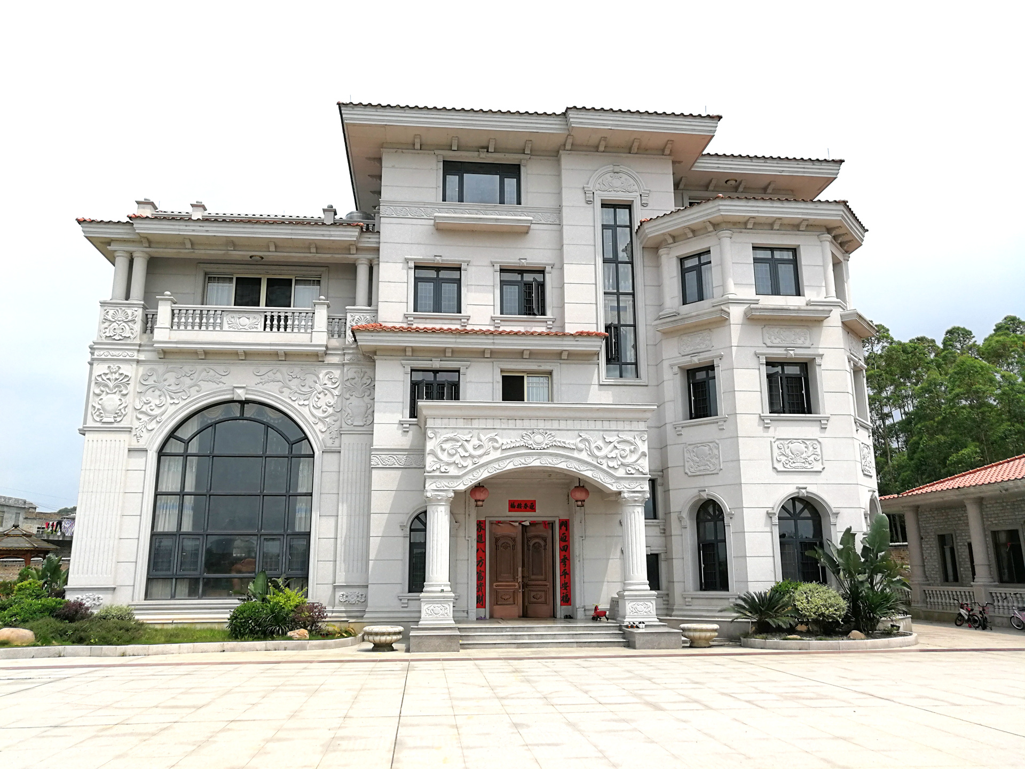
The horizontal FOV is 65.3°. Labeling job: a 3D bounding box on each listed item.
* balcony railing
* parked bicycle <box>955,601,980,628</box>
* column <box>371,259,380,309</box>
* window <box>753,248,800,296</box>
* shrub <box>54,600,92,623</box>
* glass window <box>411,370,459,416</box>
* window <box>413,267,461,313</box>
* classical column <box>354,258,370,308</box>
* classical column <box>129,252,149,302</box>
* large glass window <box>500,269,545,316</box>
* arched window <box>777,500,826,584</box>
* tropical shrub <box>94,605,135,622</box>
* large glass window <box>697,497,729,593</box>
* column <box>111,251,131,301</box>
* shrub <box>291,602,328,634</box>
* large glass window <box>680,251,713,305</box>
[{"bbox_3d":[-7.613,-1.859,22.625,3.930,0.730,0.200,1,-13,-6],"label":"balcony railing"},{"bbox_3d":[13.181,6.613,23.231,0.480,0.850,1.120,2,-14,-10],"label":"parked bicycle"},{"bbox_3d":[-3.969,-2.993,23.659,0.420,1.620,0.420,1,-13,-6],"label":"column"},{"bbox_3d":[7.441,-3.168,22.690,1.380,1.510,0.150,1,-13,-6],"label":"window"},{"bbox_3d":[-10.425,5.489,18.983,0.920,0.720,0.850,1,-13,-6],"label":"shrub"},{"bbox_3d":[-2.200,0.288,22.710,1.420,1.470,0.180,1,-13,-6],"label":"glass window"},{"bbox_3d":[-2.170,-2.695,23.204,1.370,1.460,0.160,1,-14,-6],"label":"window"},{"bbox_3d":[-4.406,-2.916,23.416,0.420,1.500,0.420,1,-14,-6],"label":"classical column"},{"bbox_3d":[-10.829,-3.044,23.161,0.450,1.530,0.450,1,-13,-6],"label":"classical column"},{"bbox_3d":[0.306,-2.760,24.248,1.380,1.520,0.150,1,-13,-6],"label":"large glass window"},{"bbox_3d":[7.498,4.149,20.954,1.370,2.360,0.160,1,-13,-6],"label":"arched window"},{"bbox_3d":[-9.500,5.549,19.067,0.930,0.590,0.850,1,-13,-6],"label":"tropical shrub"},{"bbox_3d":[5.224,4.174,20.825,1.060,2.330,0.150,-11,-17,38],"label":"large glass window"},{"bbox_3d":[-11.137,-3.038,22.707,0.420,1.500,0.420,1,-14,-6],"label":"column"},{"bbox_3d":[-4.833,5.554,19.045,0.900,0.770,0.850,1,-13,-6],"label":"shrub"},{"bbox_3d":[5.384,-3.042,22.986,1.080,1.520,0.150,-11,-17,37],"label":"large glass window"}]

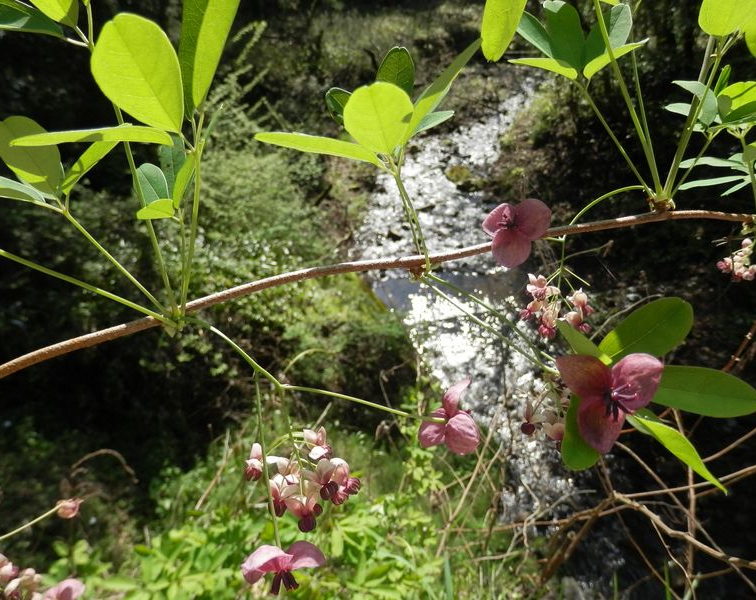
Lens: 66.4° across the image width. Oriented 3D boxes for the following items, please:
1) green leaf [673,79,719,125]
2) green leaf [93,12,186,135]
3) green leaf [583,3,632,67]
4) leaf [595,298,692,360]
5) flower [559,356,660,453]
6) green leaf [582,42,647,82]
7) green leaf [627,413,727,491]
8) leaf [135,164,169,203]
[{"bbox_3d":[0.175,-0.110,0.323,0.015,0.031,0.009,-34,-9,8],"label":"green leaf"},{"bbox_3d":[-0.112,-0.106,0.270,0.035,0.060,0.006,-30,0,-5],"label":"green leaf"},{"bbox_3d":[0.119,-0.140,0.305,0.017,0.045,0.006,32,-13,-12],"label":"green leaf"},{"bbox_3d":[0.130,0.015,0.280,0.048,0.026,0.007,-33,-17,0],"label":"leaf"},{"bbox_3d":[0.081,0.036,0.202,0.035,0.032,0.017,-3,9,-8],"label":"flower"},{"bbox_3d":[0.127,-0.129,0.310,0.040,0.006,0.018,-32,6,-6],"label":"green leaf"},{"bbox_3d":[0.112,0.057,0.218,0.043,0.014,0.009,39,56,13],"label":"green leaf"},{"bbox_3d":[-0.121,-0.060,0.310,0.017,0.006,0.034,-37,73,-11],"label":"leaf"}]

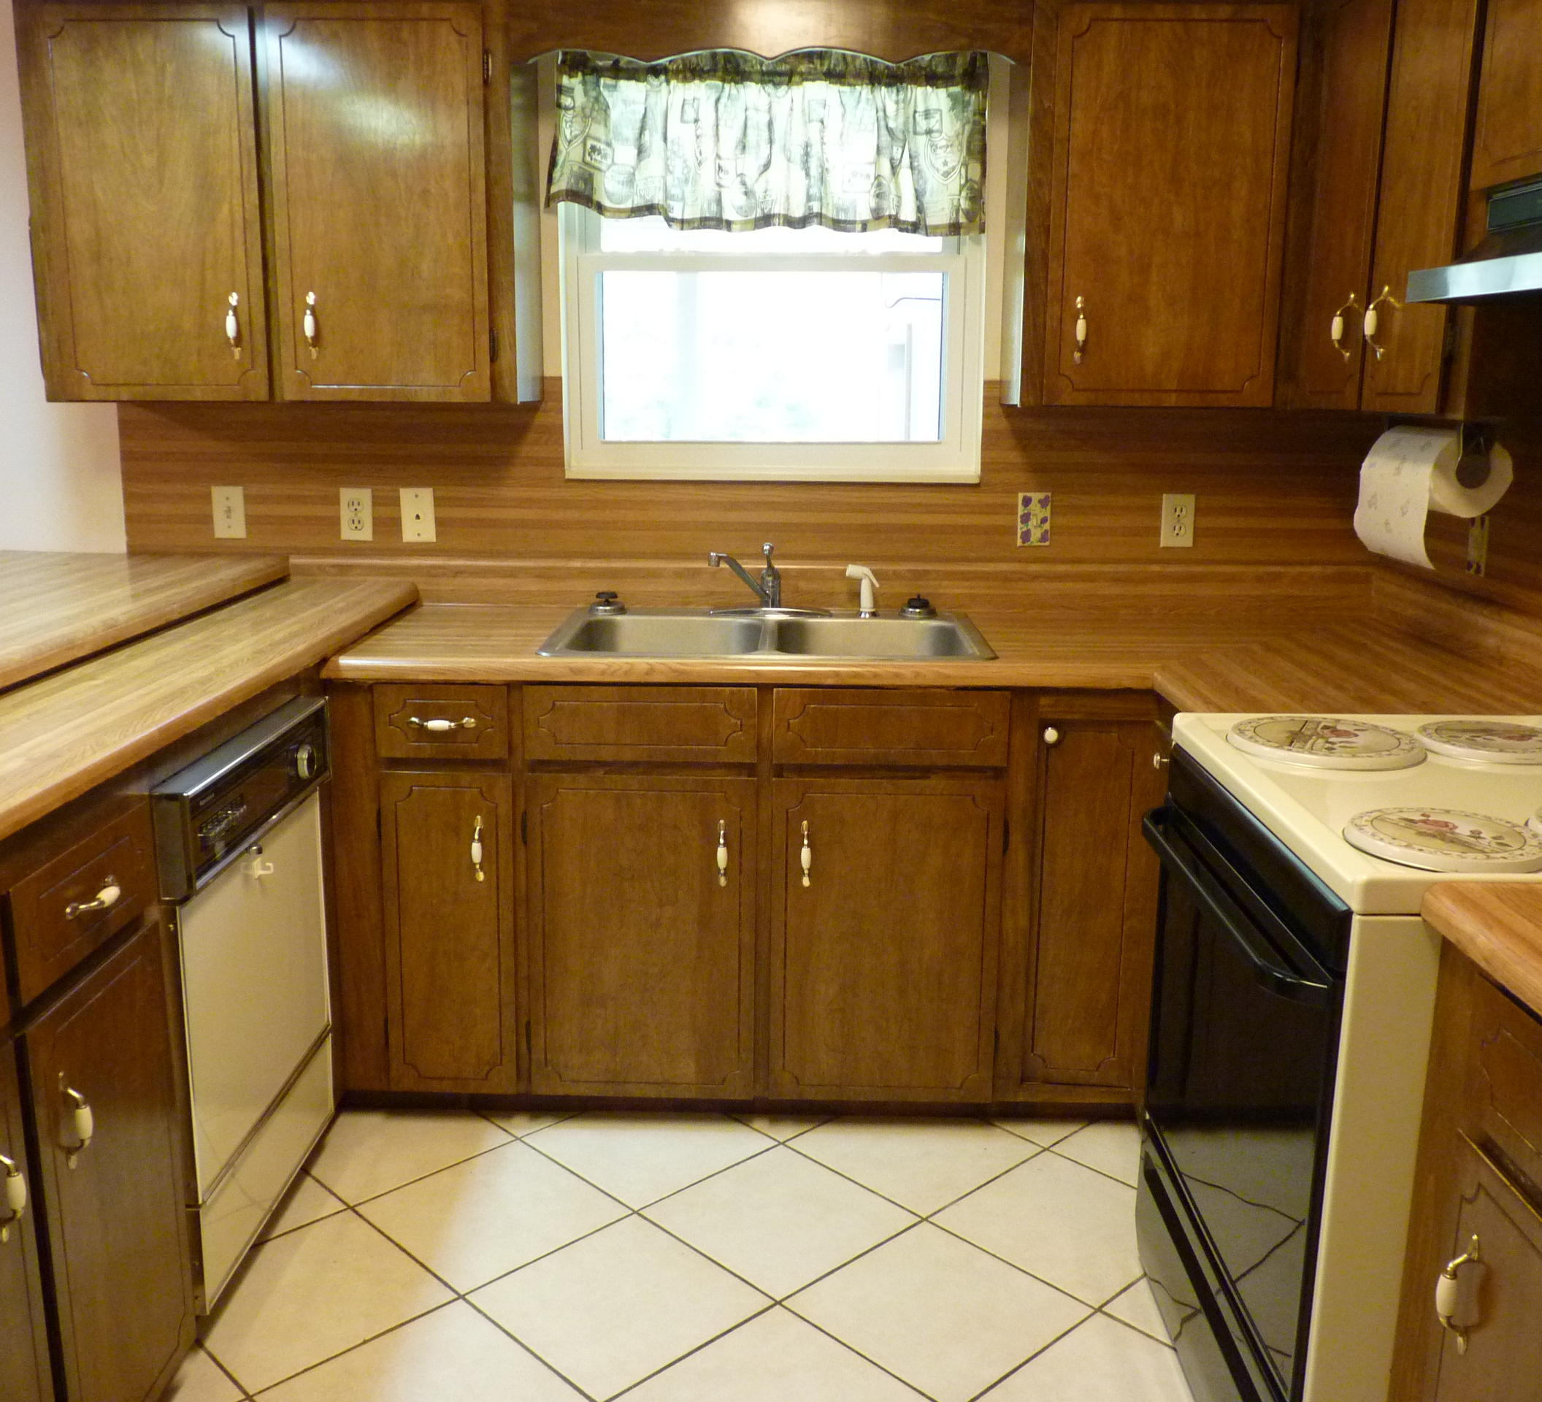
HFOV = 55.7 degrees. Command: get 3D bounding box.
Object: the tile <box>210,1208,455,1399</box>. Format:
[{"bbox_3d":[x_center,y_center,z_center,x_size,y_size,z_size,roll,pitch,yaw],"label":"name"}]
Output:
[{"bbox_3d":[-0.722,0.923,2.259,0.342,0.010,0.342,-11,16,-43],"label":"tile"}]

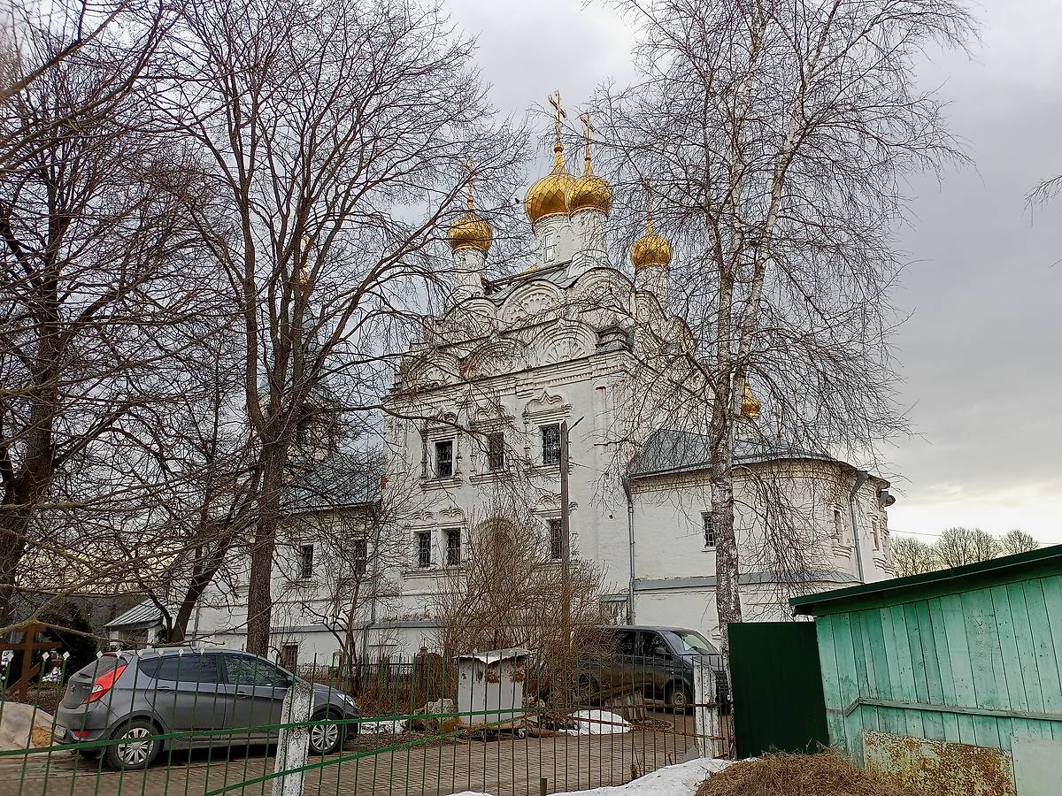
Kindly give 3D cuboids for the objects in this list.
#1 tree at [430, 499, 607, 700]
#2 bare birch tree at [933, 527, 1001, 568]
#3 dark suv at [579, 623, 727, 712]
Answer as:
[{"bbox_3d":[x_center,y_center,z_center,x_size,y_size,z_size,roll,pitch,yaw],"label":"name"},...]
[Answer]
[{"bbox_3d":[-0.174,4.605,19.436,3.900,4.400,3.600,0,-17,-1],"label":"tree"},{"bbox_3d":[37.928,17.131,73.222,6.200,12.300,6.000,-9,-19,26],"label":"bare birch tree"},{"bbox_3d":[2.952,6.637,21.165,1.920,1.960,4.880,14,-22,-39],"label":"dark suv"}]

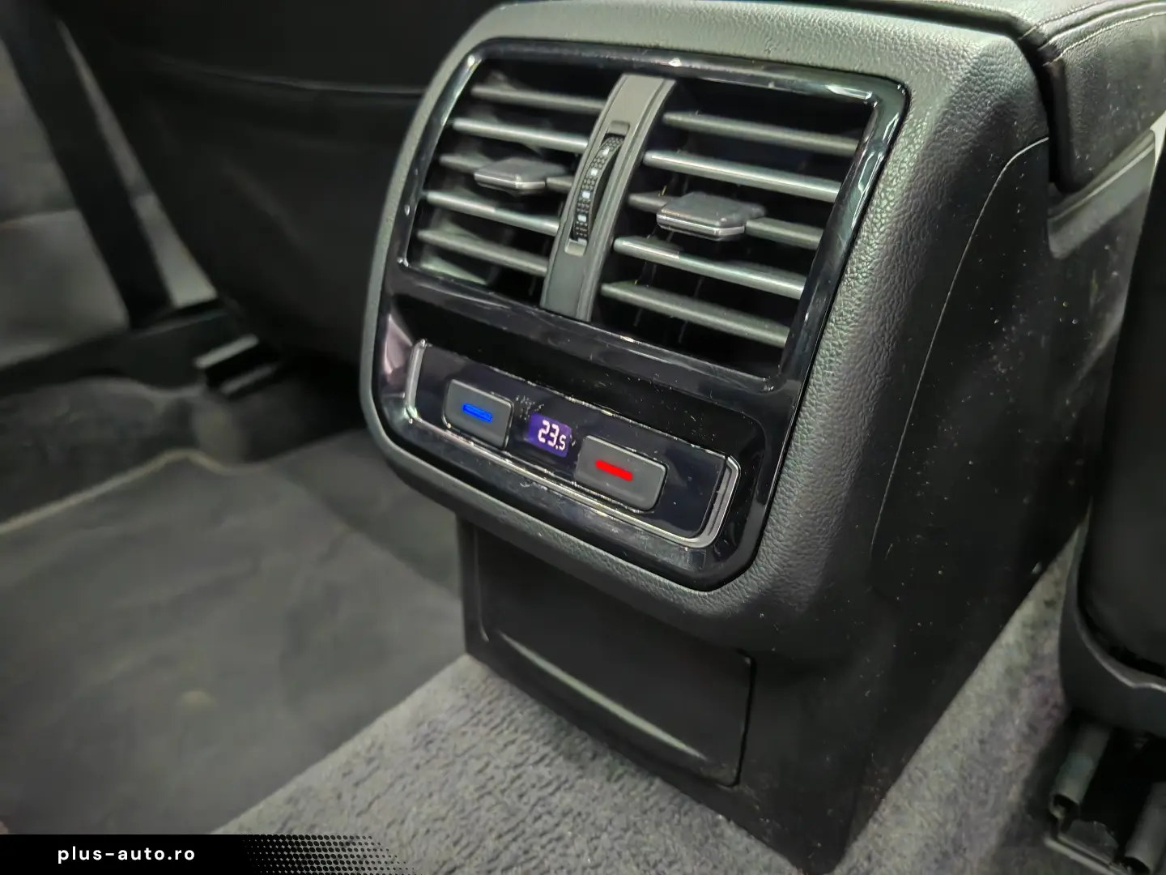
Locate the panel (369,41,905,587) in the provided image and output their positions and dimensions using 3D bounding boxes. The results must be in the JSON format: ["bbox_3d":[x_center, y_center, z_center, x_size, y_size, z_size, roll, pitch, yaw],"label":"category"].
[{"bbox_3d":[0.003,-0.047,0.290,0.165,0.151,0.028,22,10,32],"label":"panel"}]

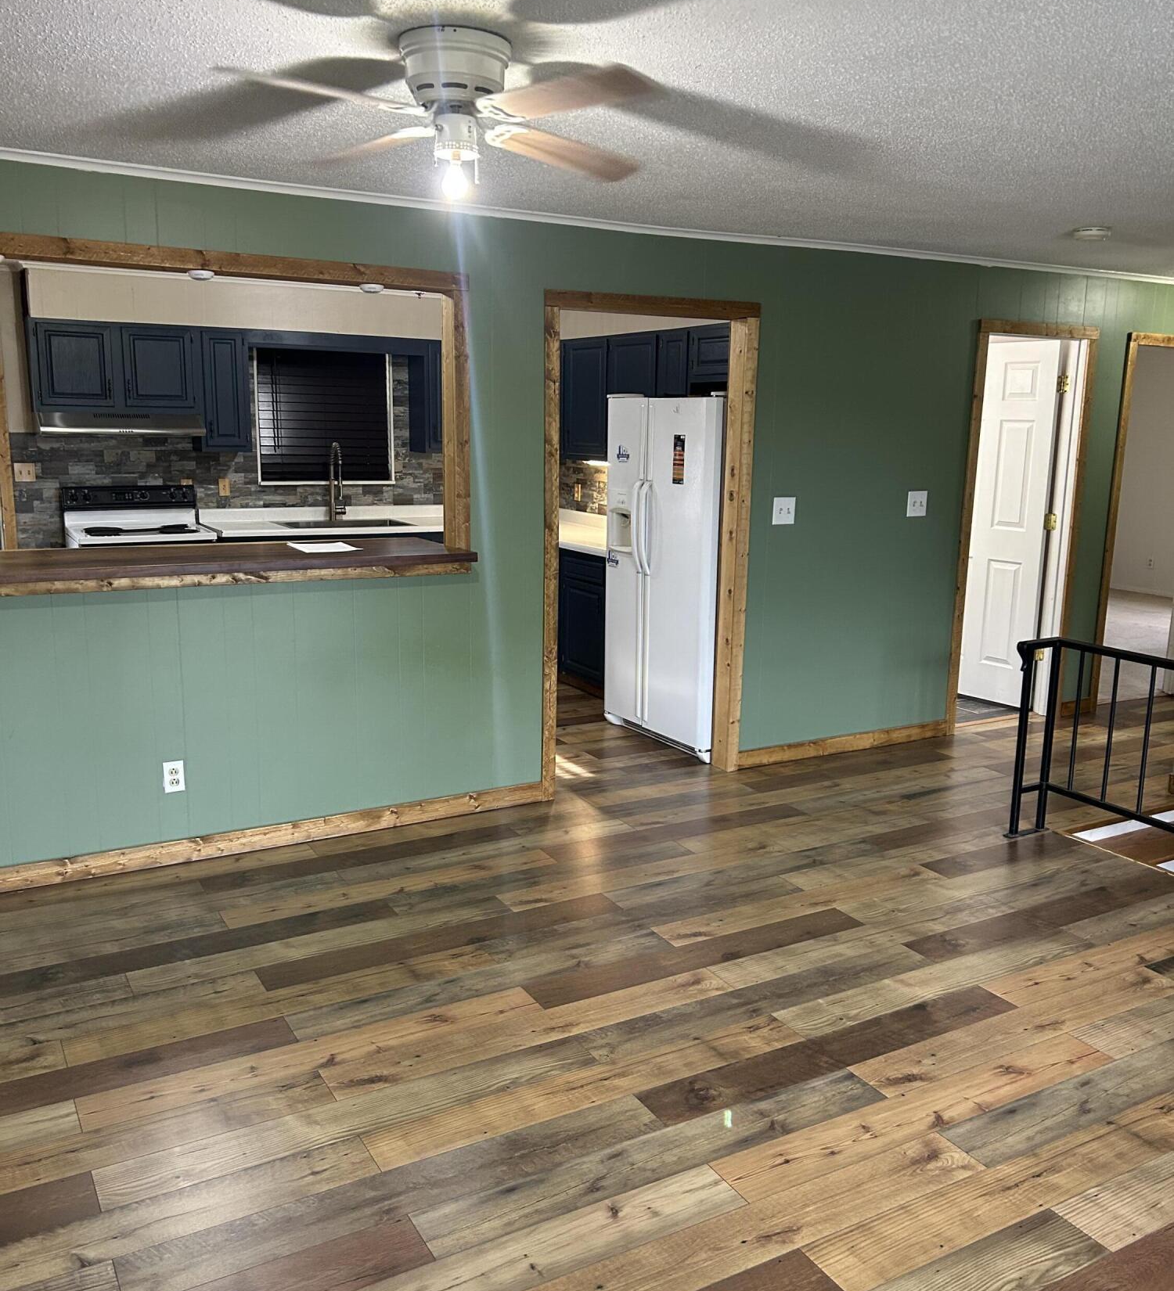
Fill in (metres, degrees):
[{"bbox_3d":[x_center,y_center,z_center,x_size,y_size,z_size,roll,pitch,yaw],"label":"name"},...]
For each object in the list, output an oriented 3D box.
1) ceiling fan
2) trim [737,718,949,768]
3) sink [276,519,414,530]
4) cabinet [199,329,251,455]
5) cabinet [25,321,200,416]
[{"bbox_3d":[-0.291,-1.158,2.600,1.130,0.320,1.130,-5,13,-30],"label":"ceiling fan"},{"bbox_3d":[1.330,0.498,6.003,1.392,0.085,0.022,-5,13,-30],"label":"trim"},{"bbox_3d":[-1.625,-0.697,7.833,0.830,0.200,0.500,-5,13,-30],"label":"sink"},{"bbox_3d":[-2.311,-1.605,7.396,0.300,0.752,0.320,-5,13,-30],"label":"cabinet"},{"bbox_3d":[-2.838,-1.661,7.074,0.921,0.537,0.320,-5,13,-30],"label":"cabinet"}]

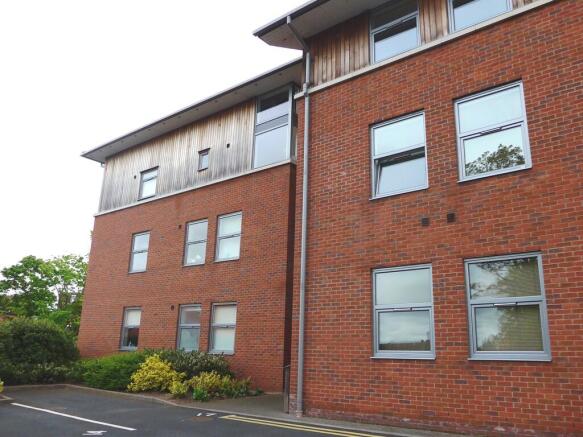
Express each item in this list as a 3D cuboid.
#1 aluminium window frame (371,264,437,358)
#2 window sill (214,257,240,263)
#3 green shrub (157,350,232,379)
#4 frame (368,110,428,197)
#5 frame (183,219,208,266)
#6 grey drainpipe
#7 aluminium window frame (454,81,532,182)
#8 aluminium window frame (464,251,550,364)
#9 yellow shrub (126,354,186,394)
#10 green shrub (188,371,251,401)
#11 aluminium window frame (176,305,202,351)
[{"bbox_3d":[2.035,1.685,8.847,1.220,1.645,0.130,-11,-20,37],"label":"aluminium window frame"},{"bbox_3d":[-2.135,1.406,16.372,1.243,0.070,0.140,-11,-20,37],"label":"window sill"},{"bbox_3d":[-2.955,4.619,14.860,2.050,1.060,1.200,-11,-20,37],"label":"green shrub"},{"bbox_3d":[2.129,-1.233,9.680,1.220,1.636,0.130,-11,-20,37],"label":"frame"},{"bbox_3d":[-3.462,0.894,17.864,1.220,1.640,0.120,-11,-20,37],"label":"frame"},{"bbox_3d":[0.041,-0.405,10.536,0.110,8.800,0.850,-11,-20,38],"label":"grey drainpipe"},{"bbox_3d":[3.517,-1.511,8.633,1.220,1.640,0.120,-11,-20,38],"label":"aluminium window frame"},{"bbox_3d":[3.421,1.416,7.798,1.220,1.630,0.120,-11,-20,38],"label":"aluminium window frame"},{"bbox_3d":[-3.871,4.398,13.900,1.600,1.050,1.350,6,-16,-14],"label":"yellow shrub"},{"bbox_3d":[-1.870,4.357,12.837,1.020,0.640,1.180,-11,-20,37],"label":"green shrub"},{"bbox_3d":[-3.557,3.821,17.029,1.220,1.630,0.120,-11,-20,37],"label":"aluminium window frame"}]

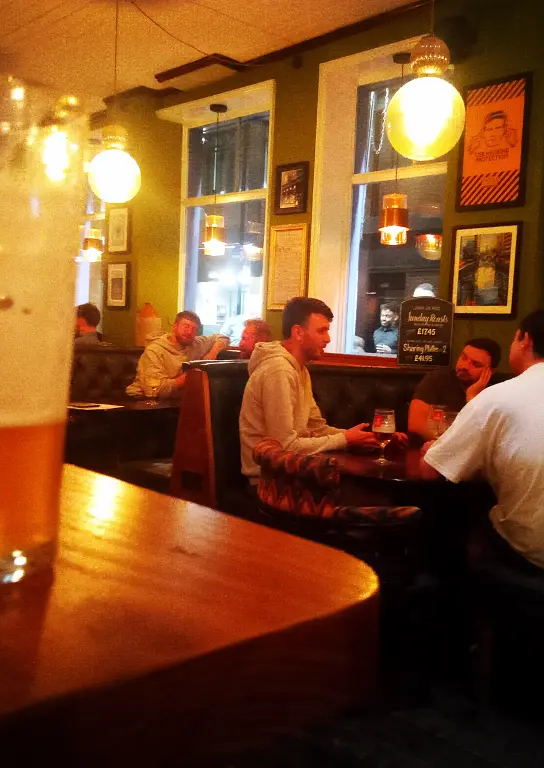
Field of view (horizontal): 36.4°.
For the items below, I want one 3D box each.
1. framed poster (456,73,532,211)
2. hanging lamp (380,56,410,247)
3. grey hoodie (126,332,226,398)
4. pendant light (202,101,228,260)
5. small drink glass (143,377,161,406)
[{"bbox_3d":[1.224,-1.314,4.555,0.030,0.702,0.416,0,5,-45],"label":"framed poster"},{"bbox_3d":[0.687,-1.263,4.500,0.165,1.030,0.165,-2,7,-43],"label":"hanging lamp"},{"bbox_3d":[-0.600,-0.046,5.200,0.620,0.600,0.450,2,5,-8],"label":"grey hoodie"},{"bbox_3d":[-0.430,-1.611,6.577,0.170,1.221,0.170,3,3,0],"label":"pendant light"},{"bbox_3d":[-0.669,0.026,4.600,0.085,0.170,0.085,2,5,0],"label":"small drink glass"}]

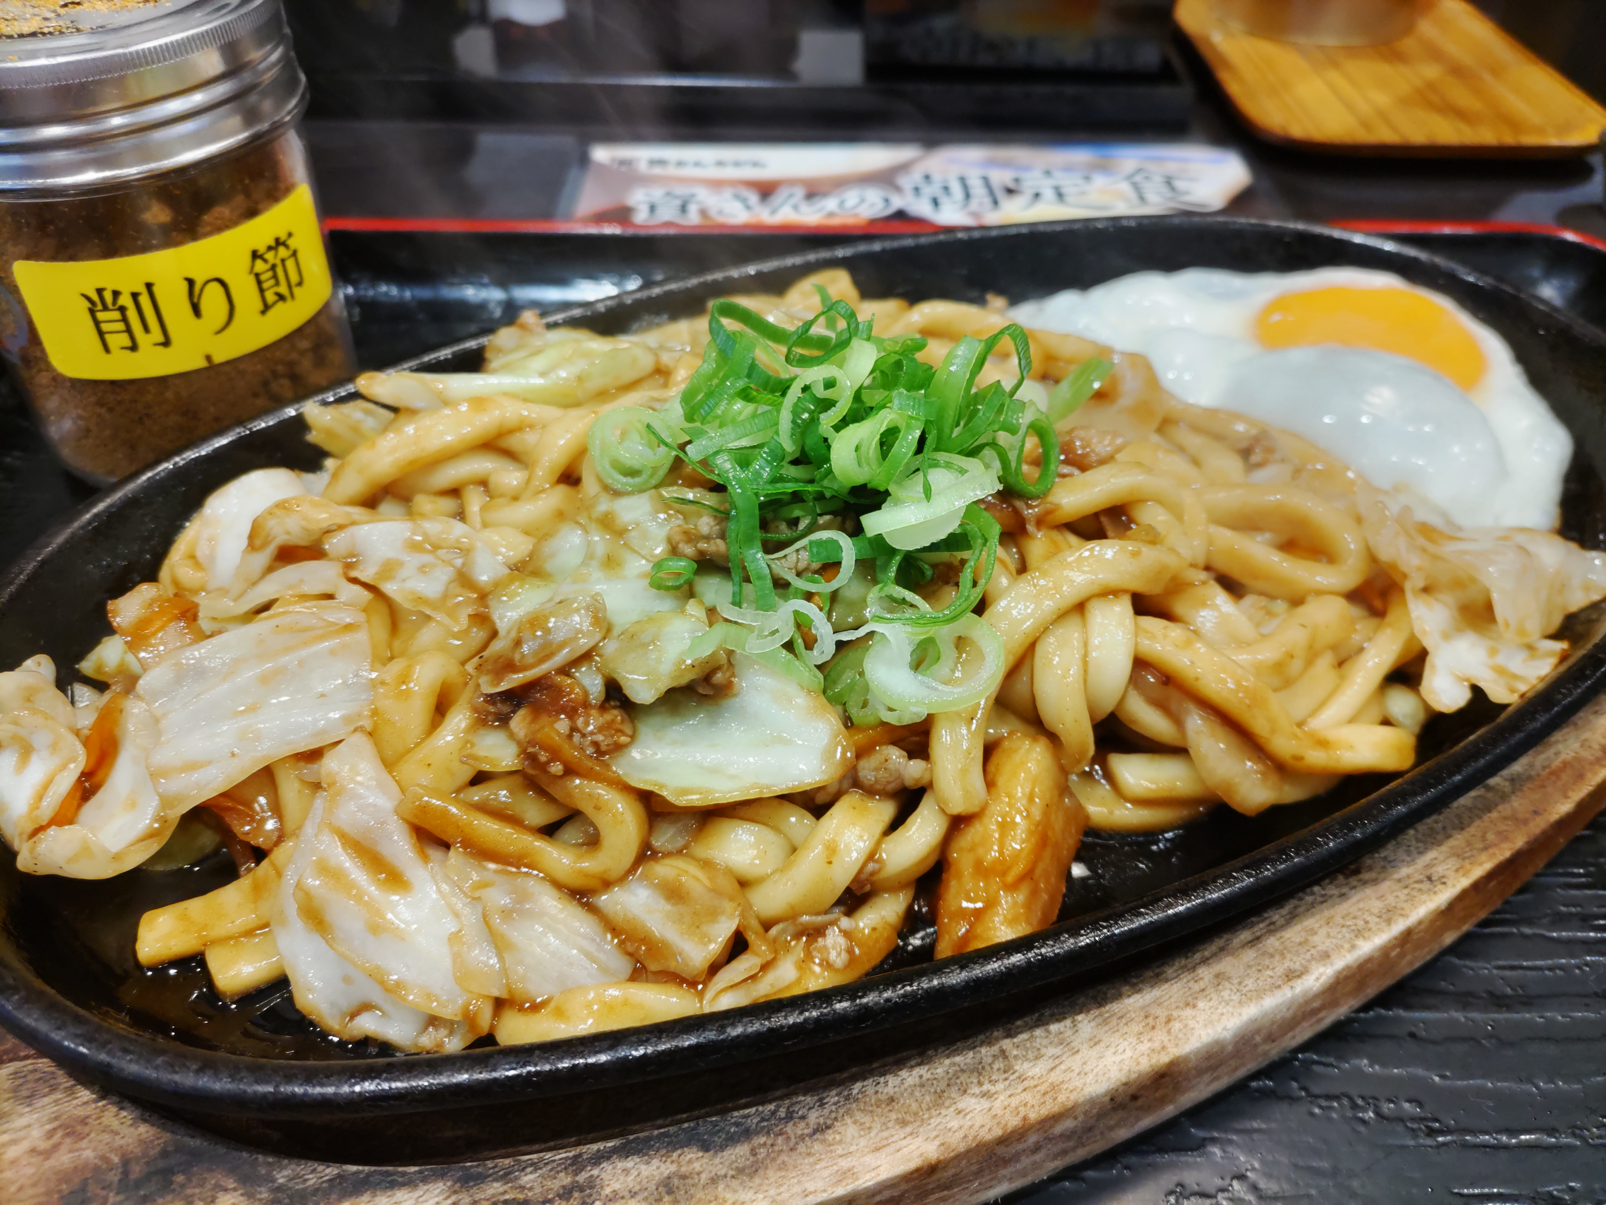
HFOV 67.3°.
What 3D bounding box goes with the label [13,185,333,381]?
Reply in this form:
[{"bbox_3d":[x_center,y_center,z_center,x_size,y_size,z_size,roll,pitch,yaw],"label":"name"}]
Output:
[{"bbox_3d":[-0.114,-0.059,0.229,0.055,0.024,0.015,-30,50,-30],"label":"label"}]

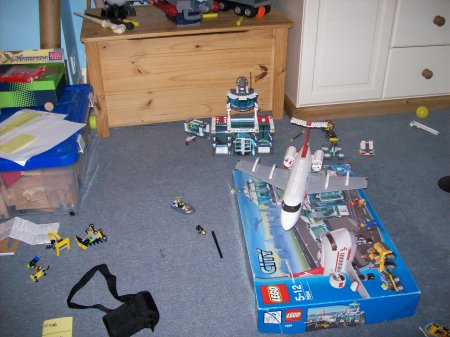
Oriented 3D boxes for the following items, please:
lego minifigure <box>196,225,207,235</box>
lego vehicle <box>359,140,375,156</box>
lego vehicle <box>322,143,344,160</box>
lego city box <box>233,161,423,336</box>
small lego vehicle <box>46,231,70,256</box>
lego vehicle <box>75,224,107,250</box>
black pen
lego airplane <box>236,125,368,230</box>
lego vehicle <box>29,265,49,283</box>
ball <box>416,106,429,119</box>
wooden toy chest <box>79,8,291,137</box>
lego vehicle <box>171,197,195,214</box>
[{"bbox_3d":[-0.077,0.202,1.534,0.020,0.017,0.038,-25,43,-29],"label":"lego minifigure"},{"bbox_3d":[0.579,-0.081,1.896,0.051,0.030,0.059,4,37,7],"label":"lego vehicle"},{"bbox_3d":[0.436,-0.067,1.881,0.073,0.029,0.058,-2,36,-2],"label":"lego vehicle"},{"bbox_3d":[0.278,0.208,1.502,0.437,0.091,0.622,-4,35,-3],"label":"lego city box"},{"bbox_3d":[-0.524,0.237,1.475,0.053,0.041,0.048,28,45,34],"label":"small lego vehicle"},{"bbox_3d":[-0.429,0.221,1.502,0.074,0.032,0.060,-24,42,-29],"label":"lego vehicle"},{"bbox_3d":[-0.025,0.250,1.530,0.009,0.009,0.136,-11,36,-12],"label":"black pen"},{"bbox_3d":[0.244,0.031,1.530,0.443,0.172,0.445,8,36,14],"label":"lego airplane"},{"bbox_3d":[-0.550,0.315,1.386,0.030,0.019,0.044,28,45,34],"label":"lego vehicle"},{"bbox_3d":[0.918,-0.259,2.171,0.061,0.061,0.061,13,38,21],"label":"ball"},{"bbox_3d":[-0.170,-0.481,2.196,0.886,0.463,0.390,-6,35,-5],"label":"wooden toy chest"},{"bbox_3d":[-0.144,0.129,1.623,0.082,0.030,0.039,14,39,20],"label":"lego vehicle"}]

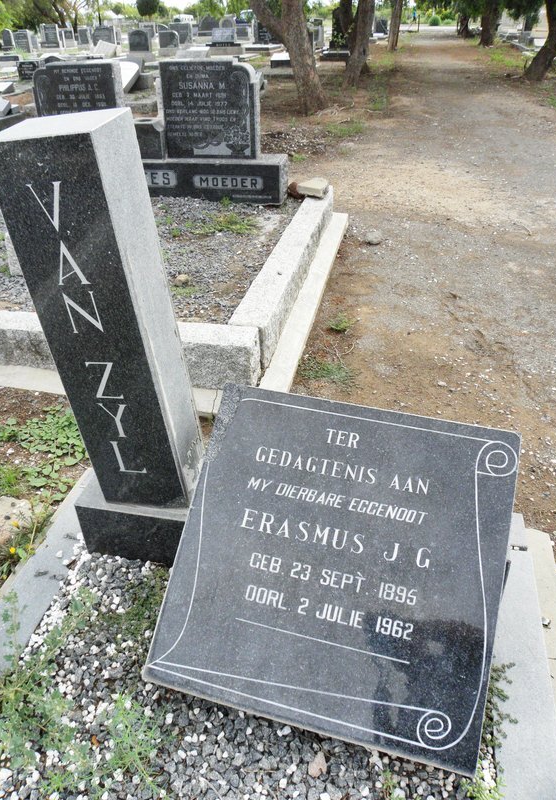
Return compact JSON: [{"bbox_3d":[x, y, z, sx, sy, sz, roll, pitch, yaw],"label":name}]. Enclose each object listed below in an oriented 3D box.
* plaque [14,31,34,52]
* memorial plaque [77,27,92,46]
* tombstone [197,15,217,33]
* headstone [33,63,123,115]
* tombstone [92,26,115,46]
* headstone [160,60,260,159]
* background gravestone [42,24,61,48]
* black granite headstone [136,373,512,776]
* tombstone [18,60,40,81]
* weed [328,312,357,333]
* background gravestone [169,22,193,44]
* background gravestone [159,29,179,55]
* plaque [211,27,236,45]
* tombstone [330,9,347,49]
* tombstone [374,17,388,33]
[{"bbox_3d":[-8.890,-12.528,21.000,0.572,0.652,0.180,6,33,9],"label":"plaque"},{"bbox_3d":[-9.328,-17.535,29.052,0.527,0.798,0.190,5,33,9],"label":"memorial plaque"},{"bbox_3d":[-3.778,-20.564,32.936,1.013,0.895,0.190,5,33,9],"label":"tombstone"},{"bbox_3d":[-1.340,-1.975,4.092,0.550,0.560,0.140,6,33,9],"label":"headstone"},{"bbox_3d":[-5.950,-12.392,20.500,0.660,0.592,0.160,6,33,9],"label":"tombstone"},{"bbox_3d":[-0.434,-1.921,3.980,0.600,0.558,0.140,6,33,9],"label":"headstone"},{"bbox_3d":[-10.205,-16.328,27.026,0.587,0.964,0.209,5,33,9],"label":"background gravestone"},{"bbox_3d":[0.147,0.392,1.520,0.763,0.088,0.760,10,74,14],"label":"black granite headstone"},{"bbox_3d":[-6.455,-8.542,15.592,0.465,0.435,0.114,5,33,9],"label":"tombstone"},{"bbox_3d":[0.364,-0.438,3.390,0.145,0.060,0.125,5,33,9],"label":"weed"},{"bbox_3d":[-4.920,-18.564,30.507,1.057,0.964,0.190,5,33,9],"label":"background gravestone"},{"bbox_3d":[-4.464,-14.705,24.689,0.724,0.802,0.190,5,33,9],"label":"background gravestone"},{"bbox_3d":[-2.268,-15.322,25.403,1.020,0.676,0.190,5,33,9],"label":"plaque"},{"bbox_3d":[1.960,-12.048,19.500,0.490,1.098,0.160,6,33,9],"label":"tombstone"},{"bbox_3d":[5.165,-18.696,30.000,0.640,0.760,0.150,6,33,9],"label":"tombstone"}]

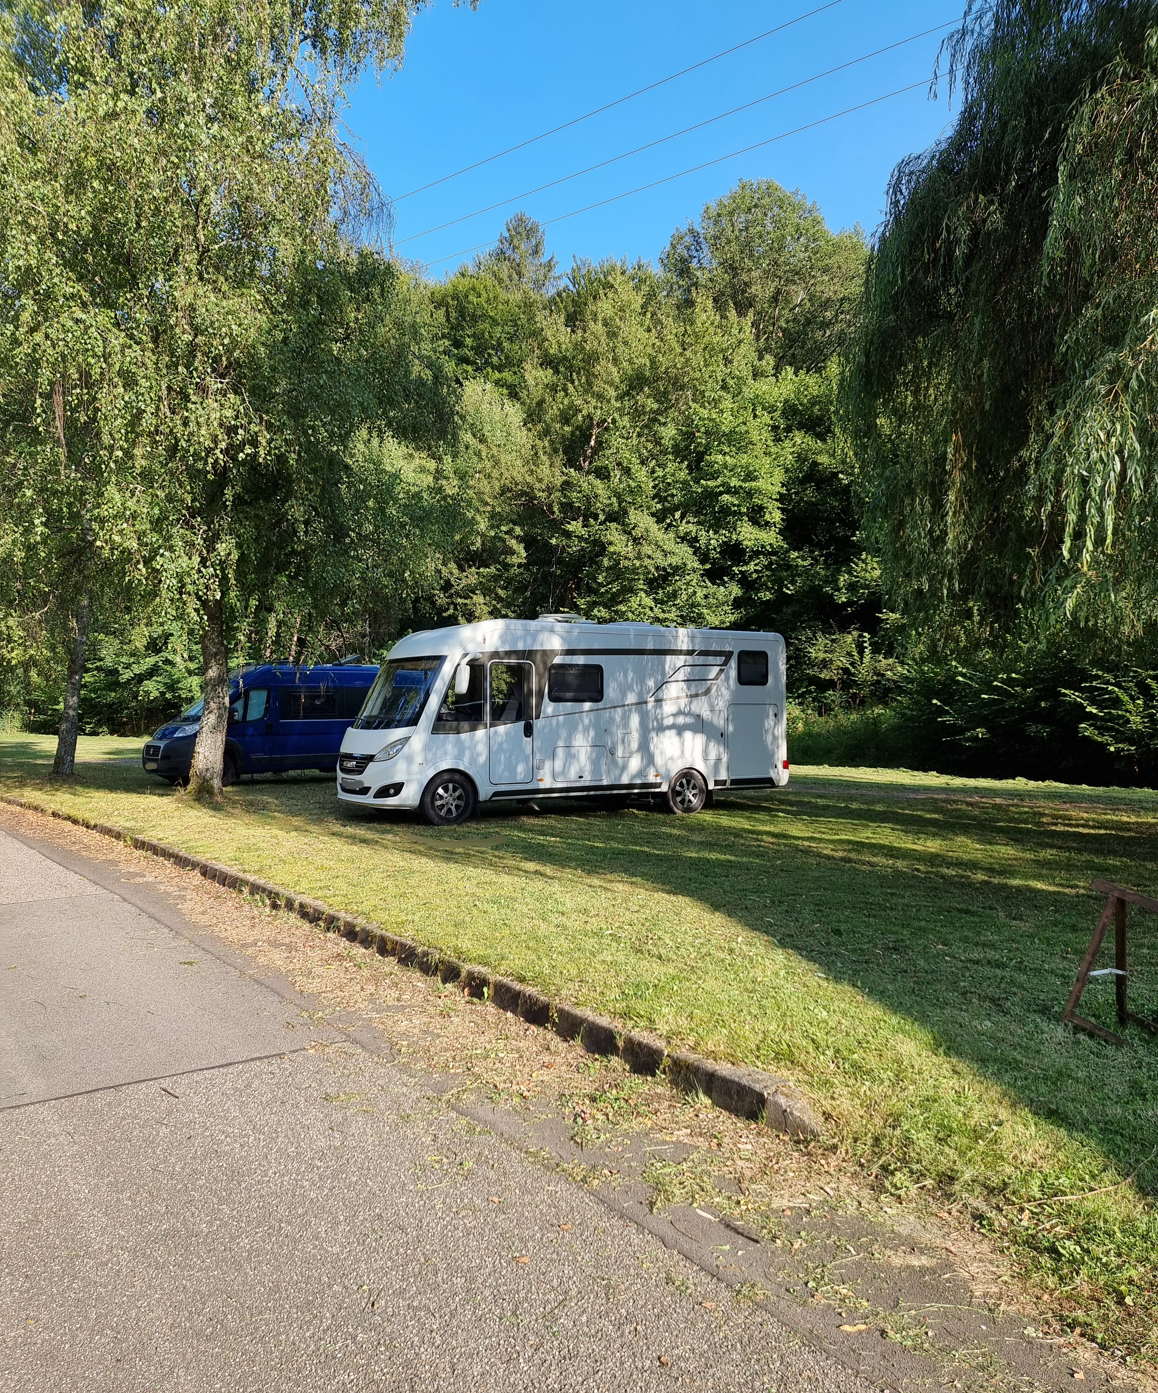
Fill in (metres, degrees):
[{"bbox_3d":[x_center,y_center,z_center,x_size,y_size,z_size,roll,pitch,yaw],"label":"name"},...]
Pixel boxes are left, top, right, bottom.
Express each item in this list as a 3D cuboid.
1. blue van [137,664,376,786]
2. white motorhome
[{"bbox_3d":[-6.516,0.541,23.851,5.980,2.560,2.050,0,0,-42],"label":"blue van"},{"bbox_3d":[-0.144,0.340,17.073,7.020,2.920,2.280,0,0,-30],"label":"white motorhome"}]

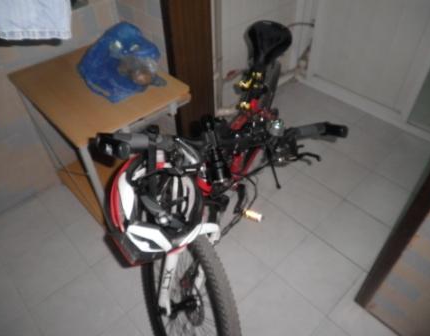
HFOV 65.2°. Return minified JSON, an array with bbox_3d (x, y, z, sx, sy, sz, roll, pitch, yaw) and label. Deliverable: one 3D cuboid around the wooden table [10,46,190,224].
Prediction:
[{"bbox_3d":[-0.511,-0.125,1.722,0.510,0.700,0.695,-34,53,-28],"label":"wooden table"}]

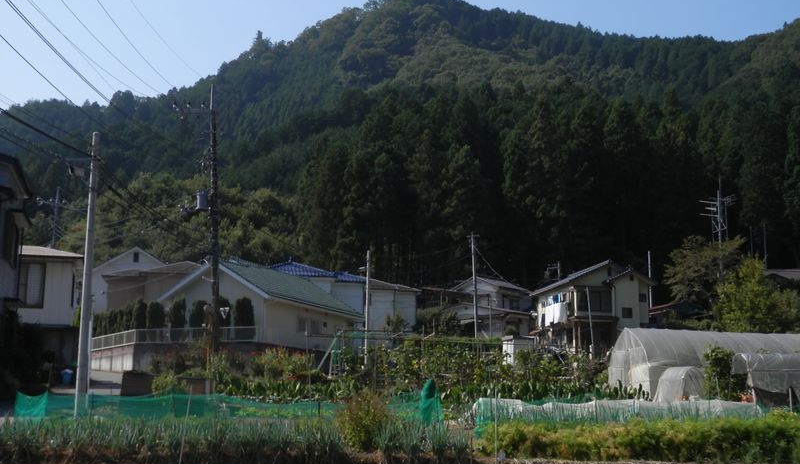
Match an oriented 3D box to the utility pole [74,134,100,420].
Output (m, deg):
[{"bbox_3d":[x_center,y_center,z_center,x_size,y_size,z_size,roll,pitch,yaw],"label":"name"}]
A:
[{"bbox_3d":[-9.074,1.187,30.168,0.360,8.372,0.360,0,-9,0],"label":"utility pole"}]

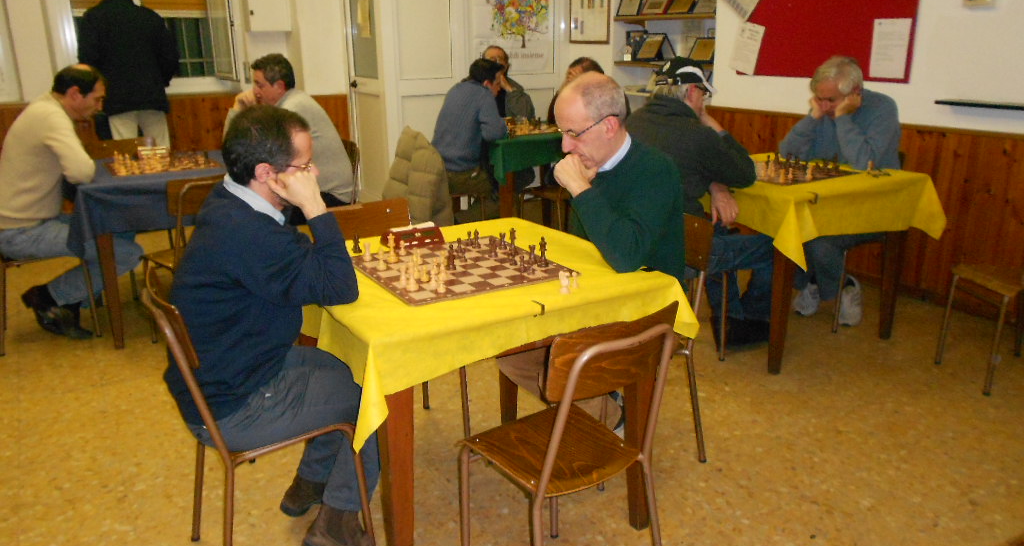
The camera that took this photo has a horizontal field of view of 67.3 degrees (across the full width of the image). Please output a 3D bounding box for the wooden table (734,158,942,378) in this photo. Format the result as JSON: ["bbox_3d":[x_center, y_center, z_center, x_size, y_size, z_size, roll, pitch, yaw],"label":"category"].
[{"bbox_3d":[1.265,-0.102,3.709,0.860,0.775,0.860,-10,20,-29],"label":"wooden table"}]

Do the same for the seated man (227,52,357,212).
[{"bbox_3d":[-1.256,-0.579,4.488,0.720,1.330,0.540,-10,19,-29],"label":"seated man"}]

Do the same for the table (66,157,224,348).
[{"bbox_3d":[-1.742,-0.184,4.145,0.900,0.790,0.880,-11,19,-31],"label":"table"}]

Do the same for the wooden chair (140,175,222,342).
[{"bbox_3d":[-1.489,-0.064,3.628,0.460,0.840,0.420,15,23,42],"label":"wooden chair"}]

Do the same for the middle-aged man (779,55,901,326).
[{"bbox_3d":[1.596,-0.402,3.830,0.700,1.310,0.540,-14,21,-37],"label":"middle-aged man"}]

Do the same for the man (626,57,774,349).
[{"bbox_3d":[0.852,-0.275,3.408,0.740,1.290,0.540,-10,19,-28],"label":"man"}]

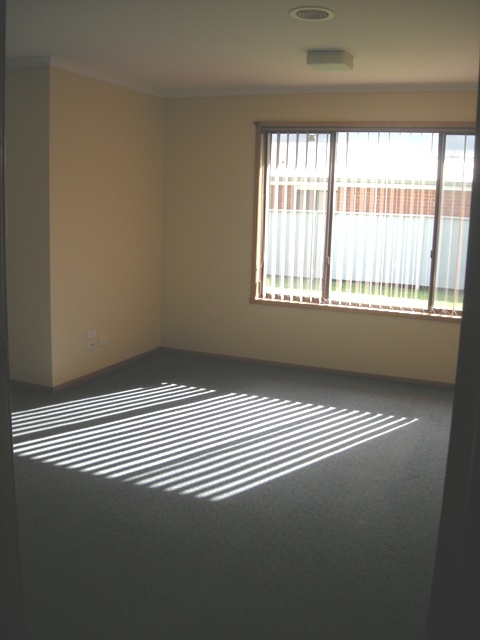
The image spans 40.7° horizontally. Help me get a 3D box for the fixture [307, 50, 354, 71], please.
[{"bbox_3d":[0.584,-1.666,4.150,0.240,0.080,0.235,6,11,22],"label":"fixture"}]

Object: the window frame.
[{"bbox_3d":[1.125,-0.810,5.161,2.170,1.565,0.120,6,11,22],"label":"window frame"}]

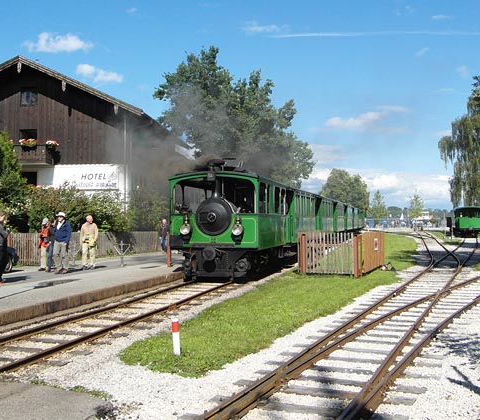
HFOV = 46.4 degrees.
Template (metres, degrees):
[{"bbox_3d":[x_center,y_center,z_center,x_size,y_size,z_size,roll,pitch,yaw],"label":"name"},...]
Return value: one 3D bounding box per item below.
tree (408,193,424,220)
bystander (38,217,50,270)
[{"bbox_3d":[33.800,0.050,108.000,3.100,6.850,3.100,0,-1,0],"label":"tree"},{"bbox_3d":[-6.080,1.070,17.400,0.500,1.650,0.420,0,-1,12],"label":"bystander"}]

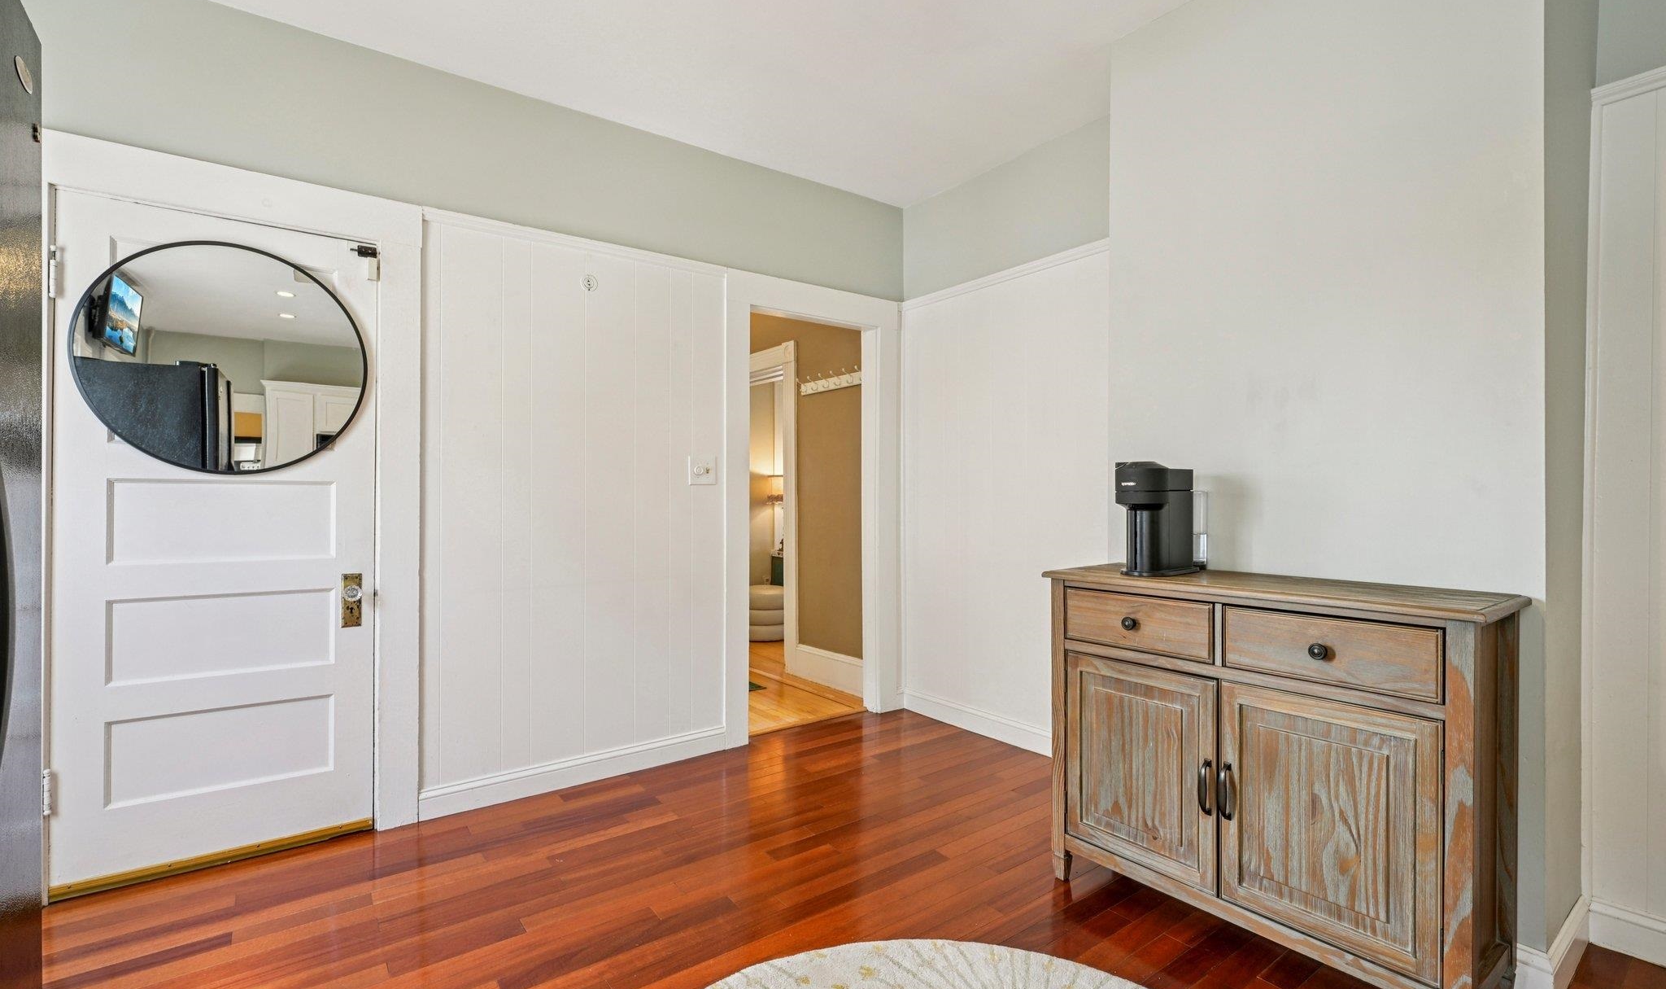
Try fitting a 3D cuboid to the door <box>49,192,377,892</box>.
[{"bbox_3d":[-1.874,0.141,2.296,0.783,1.983,0.100,0,0,-37],"label":"door"}]

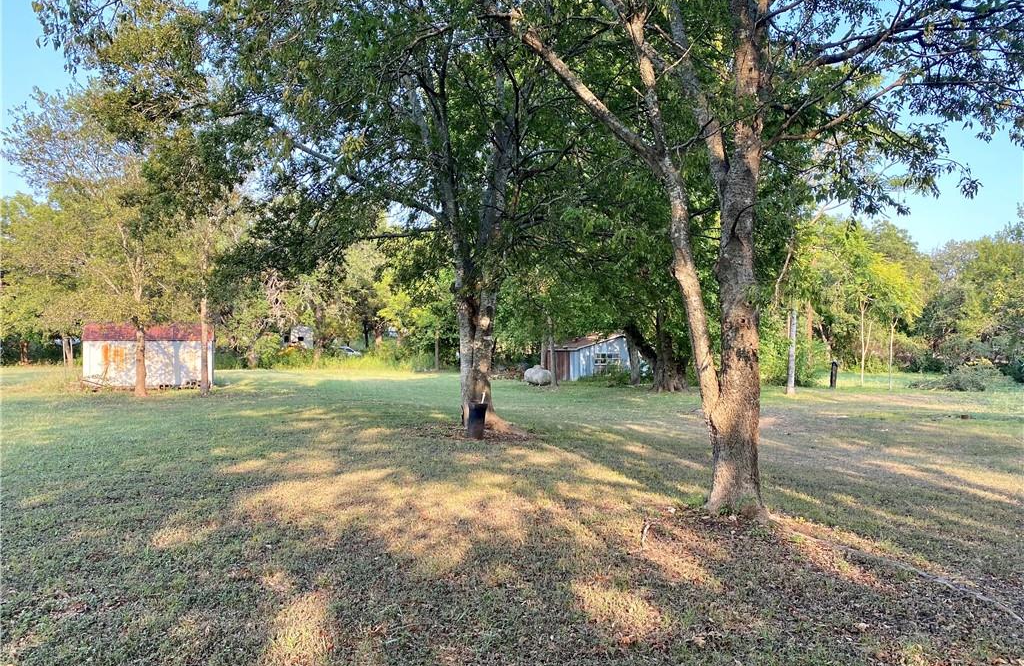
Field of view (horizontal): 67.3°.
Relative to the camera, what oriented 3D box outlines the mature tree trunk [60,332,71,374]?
[{"bbox_3d":[-25.544,1.230,44.000,0.515,2.403,0.515,0,-1,0],"label":"mature tree trunk"}]

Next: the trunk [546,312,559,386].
[{"bbox_3d":[1.764,0.762,33.500,0.444,3.223,0.444,0,-1,0],"label":"trunk"}]

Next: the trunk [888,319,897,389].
[{"bbox_3d":[15.089,0.892,30.500,0.270,2.855,0.220,0,-1,0],"label":"trunk"}]

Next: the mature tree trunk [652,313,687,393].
[{"bbox_3d":[6.144,0.722,30.000,1.260,3.121,1.150,0,-1,0],"label":"mature tree trunk"}]

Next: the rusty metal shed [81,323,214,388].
[{"bbox_3d":[-15.599,0.940,33.292,5.000,2.650,2.800,1,-1,-23],"label":"rusty metal shed"}]

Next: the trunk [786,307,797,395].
[{"bbox_3d":[9.994,0.661,27.500,0.340,3.147,0.340,0,-1,0],"label":"trunk"}]

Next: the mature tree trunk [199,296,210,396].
[{"bbox_3d":[-10.995,0.447,27.500,0.386,3.576,0.386,0,-1,0],"label":"mature tree trunk"}]

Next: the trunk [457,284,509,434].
[{"bbox_3d":[-0.587,0.487,15.300,0.983,2.944,0.850,0,-1,0],"label":"trunk"}]

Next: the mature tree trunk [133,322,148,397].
[{"bbox_3d":[-13.042,0.930,27.000,0.506,2.668,0.506,0,-1,0],"label":"mature tree trunk"}]

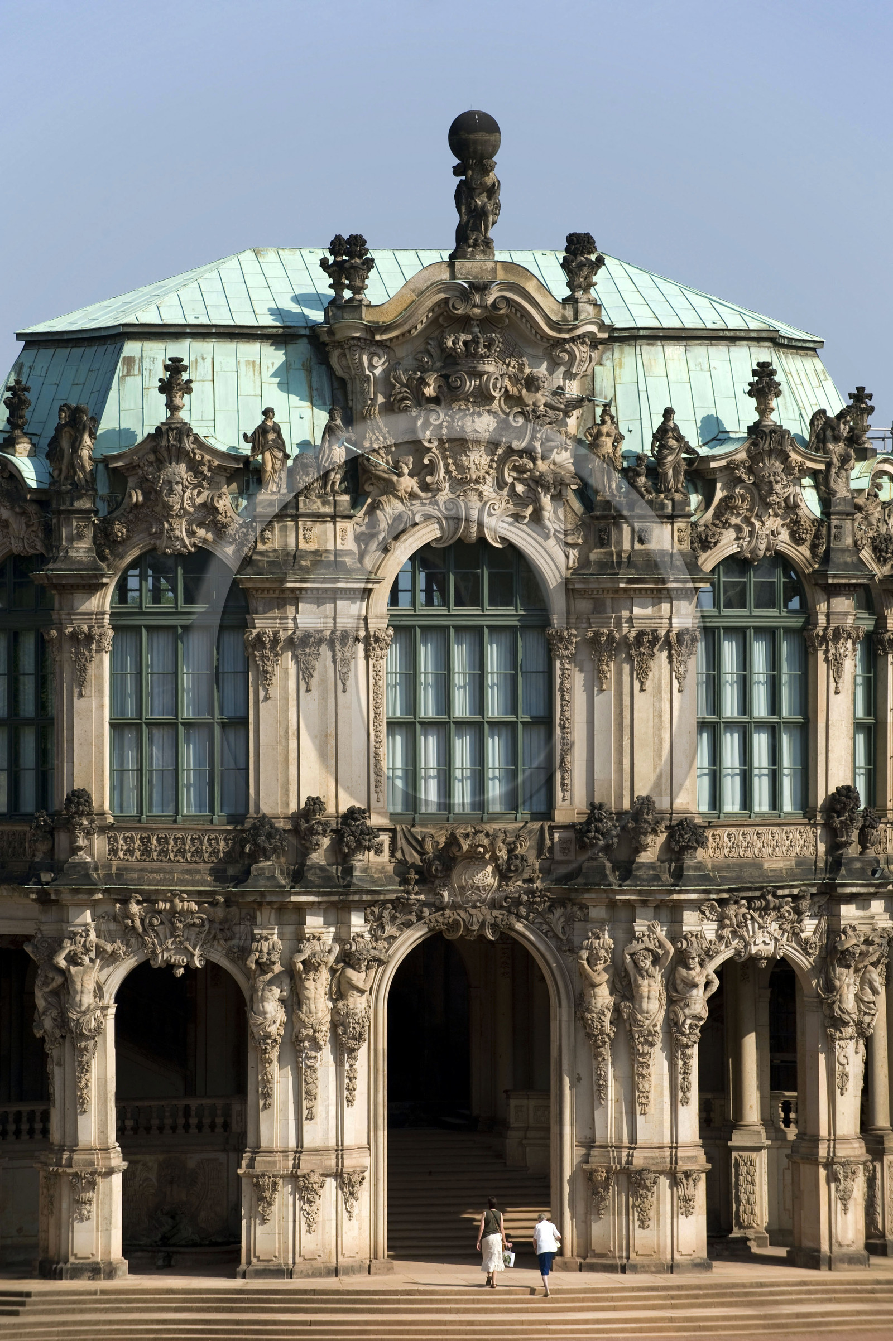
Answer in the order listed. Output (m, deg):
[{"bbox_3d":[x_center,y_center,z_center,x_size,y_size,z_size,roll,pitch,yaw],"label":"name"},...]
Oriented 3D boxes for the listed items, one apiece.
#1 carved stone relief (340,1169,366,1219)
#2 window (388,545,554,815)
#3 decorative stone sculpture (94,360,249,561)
[{"bbox_3d":[-1.753,9.841,133.000,0.200,0.950,0.530,-1,-1,45],"label":"carved stone relief"},{"bbox_3d":[0.428,0.173,137.600,3.272,5.544,0.400,0,0,-10],"label":"window"},{"bbox_3d":[-5.366,-4.107,138.300,2.950,3.913,0.950,0,0,12],"label":"decorative stone sculpture"}]

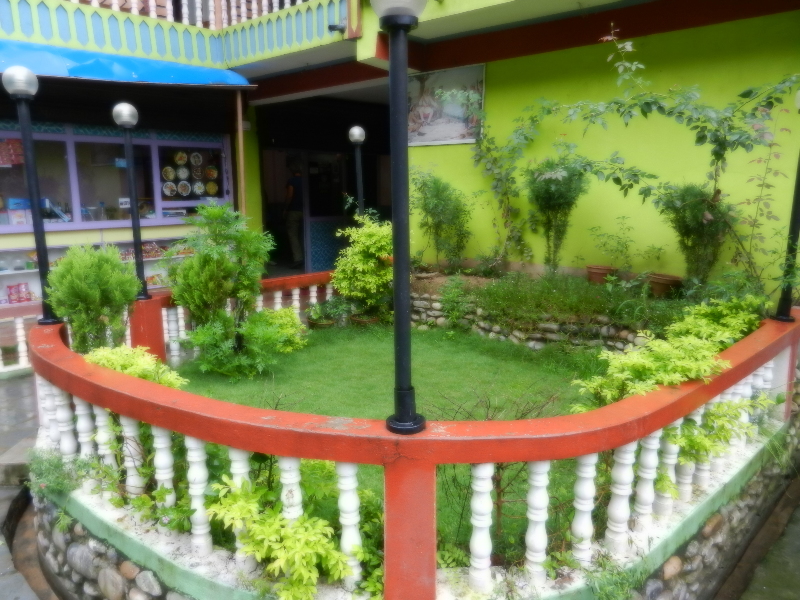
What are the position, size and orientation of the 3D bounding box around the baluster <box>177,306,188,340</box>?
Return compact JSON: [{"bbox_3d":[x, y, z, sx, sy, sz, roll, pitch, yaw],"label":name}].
[{"bbox_3d":[-2.193,0.174,5.807,0.077,0.445,0.077,-4,11,-21],"label":"baluster"}]

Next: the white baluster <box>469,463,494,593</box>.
[{"bbox_3d":[0.277,0.747,1.961,0.082,0.484,0.082,0,10,0],"label":"white baluster"}]

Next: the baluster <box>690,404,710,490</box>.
[{"bbox_3d":[1.369,0.615,2.585,0.082,0.473,0.082,0,10,0],"label":"baluster"}]

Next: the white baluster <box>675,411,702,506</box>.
[{"bbox_3d":[1.270,0.687,2.530,0.072,0.449,0.072,5,13,28],"label":"white baluster"}]

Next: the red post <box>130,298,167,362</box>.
[{"bbox_3d":[-1.966,0.240,4.500,0.170,0.540,0.170,5,13,26],"label":"red post"}]

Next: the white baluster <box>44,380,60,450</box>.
[{"bbox_3d":[-1.828,0.563,3.039,0.082,0.480,0.082,0,10,0],"label":"white baluster"}]

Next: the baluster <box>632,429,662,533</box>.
[{"bbox_3d":[0.964,0.707,2.250,0.072,0.447,0.072,5,13,24],"label":"baluster"}]

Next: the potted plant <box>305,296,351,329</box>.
[{"bbox_3d":[-0.709,0.127,5.650,0.446,0.311,0.446,-2,11,-7],"label":"potted plant"}]

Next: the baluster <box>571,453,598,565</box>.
[{"bbox_3d":[0.631,0.684,1.969,0.077,0.445,0.077,3,11,19],"label":"baluster"}]

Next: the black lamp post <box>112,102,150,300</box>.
[{"bbox_3d":[-2.092,-0.758,4.556,0.200,1.520,0.200,-6,12,-24],"label":"black lamp post"}]

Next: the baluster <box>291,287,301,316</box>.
[{"bbox_3d":[-1.003,0.090,5.565,0.082,0.484,0.082,0,10,0],"label":"baluster"}]

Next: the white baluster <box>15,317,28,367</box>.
[{"bbox_3d":[-3.619,0.394,5.510,0.082,0.460,0.082,0,10,0],"label":"white baluster"}]

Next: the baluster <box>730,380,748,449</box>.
[{"bbox_3d":[1.908,0.623,3.200,0.072,0.434,0.072,6,13,32],"label":"baluster"}]

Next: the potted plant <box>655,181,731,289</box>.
[{"bbox_3d":[2.946,-0.647,5.800,0.662,1.026,0.662,5,13,26],"label":"potted plant"}]

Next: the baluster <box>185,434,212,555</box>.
[{"bbox_3d":[-0.704,0.690,2.020,0.072,0.456,0.072,-5,12,-21],"label":"baluster"}]

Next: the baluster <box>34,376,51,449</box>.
[{"bbox_3d":[-1.799,0.529,2.915,0.077,0.445,0.077,-7,12,-32],"label":"baluster"}]

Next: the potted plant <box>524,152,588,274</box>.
[{"bbox_3d":[1.761,-0.973,6.500,0.695,1.361,0.695,2,12,15],"label":"potted plant"}]

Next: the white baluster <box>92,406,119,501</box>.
[{"bbox_3d":[-1.228,0.616,2.418,0.077,0.445,0.077,-6,12,-28],"label":"white baluster"}]

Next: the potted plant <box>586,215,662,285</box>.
[{"bbox_3d":[2.198,-0.482,5.631,0.693,0.662,0.462,5,12,26],"label":"potted plant"}]

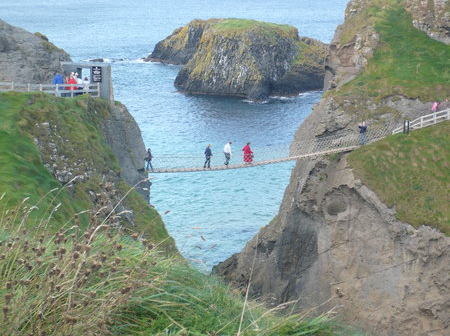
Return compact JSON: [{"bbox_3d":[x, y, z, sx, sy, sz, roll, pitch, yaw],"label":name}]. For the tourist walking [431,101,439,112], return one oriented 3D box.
[{"bbox_3d":[16.153,-4.313,86.000,0.570,1.640,0.520,-3,10,-16],"label":"tourist walking"}]

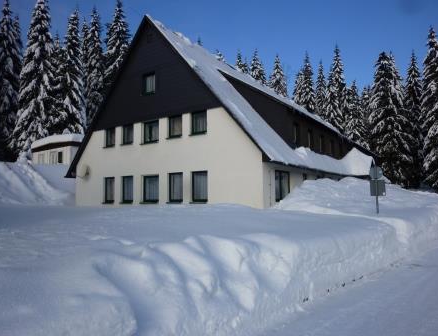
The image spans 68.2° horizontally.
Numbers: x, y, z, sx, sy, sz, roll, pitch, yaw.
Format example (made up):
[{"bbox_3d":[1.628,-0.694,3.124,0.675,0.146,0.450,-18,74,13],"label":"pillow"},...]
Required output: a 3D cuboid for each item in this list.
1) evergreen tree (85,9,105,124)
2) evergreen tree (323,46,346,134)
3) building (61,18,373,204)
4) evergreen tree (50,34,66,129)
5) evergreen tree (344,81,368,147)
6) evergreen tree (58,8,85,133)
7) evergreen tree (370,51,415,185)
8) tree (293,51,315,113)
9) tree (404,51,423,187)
[{"bbox_3d":[-15.869,-9.293,41.031,3.900,22.915,3.900,-1,-5,0],"label":"evergreen tree"},{"bbox_3d":[18.018,-7.231,49.019,4.200,23.182,4.200,-1,-5,0],"label":"evergreen tree"},{"bbox_3d":[4.449,-1.934,29.347,14.606,11.090,30.000,-4,-6,34],"label":"building"},{"bbox_3d":[-22.807,-8.349,45.073,3.600,21.918,3.600,-1,-5,0],"label":"evergreen tree"},{"bbox_3d":[19.671,-4.220,45.302,4.400,16.506,4.400,-1,-5,0],"label":"evergreen tree"},{"bbox_3d":[-17.958,-8.865,39.078,4.200,21.793,4.200,-1,-5,0],"label":"evergreen tree"},{"bbox_3d":[24.816,-6.361,45.146,6.300,20.199,6.300,-1,-5,0],"label":"evergreen tree"},{"bbox_3d":[13.910,-7.009,51.019,4.300,23.198,4.300,-1,-5,0],"label":"tree"},{"bbox_3d":[31.428,-7.546,51.037,4.000,22.766,4.000,-1,-5,0],"label":"tree"}]

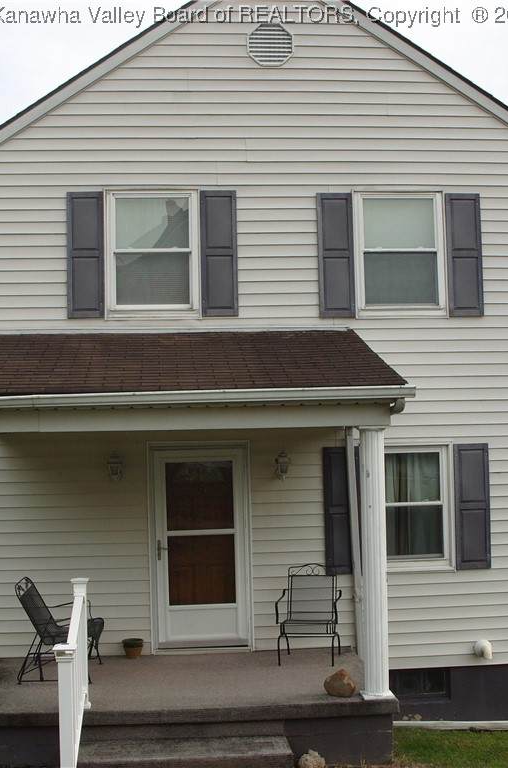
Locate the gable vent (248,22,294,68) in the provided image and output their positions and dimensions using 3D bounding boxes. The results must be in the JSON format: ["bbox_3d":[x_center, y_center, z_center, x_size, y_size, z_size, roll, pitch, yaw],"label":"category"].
[{"bbox_3d":[0.172,-3.548,10.814,0.490,0.500,0.050,-1,-3,-4],"label":"gable vent"}]

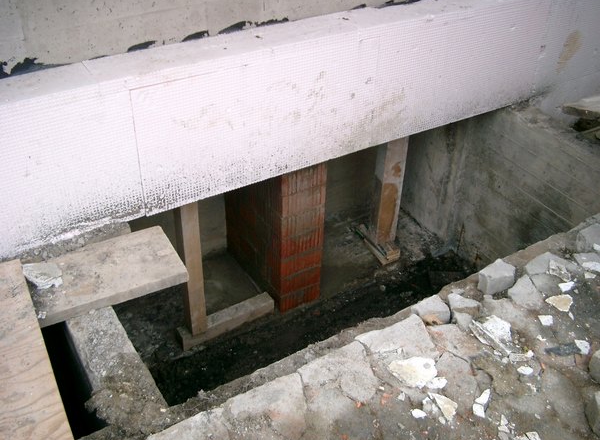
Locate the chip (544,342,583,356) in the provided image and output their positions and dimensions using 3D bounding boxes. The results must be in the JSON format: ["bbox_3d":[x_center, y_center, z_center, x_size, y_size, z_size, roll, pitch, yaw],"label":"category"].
[{"bbox_3d":[0.922,0.460,2.254,0.118,0.018,0.048,-4,37,-7],"label":"chip"}]

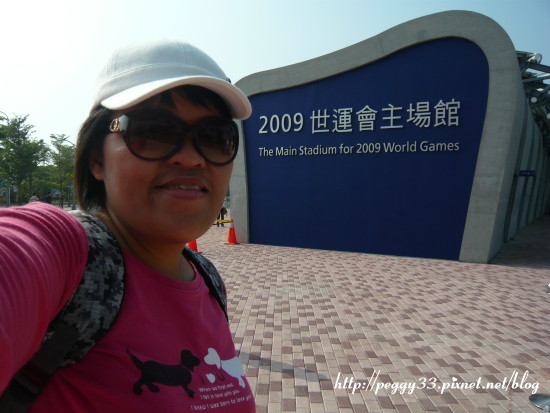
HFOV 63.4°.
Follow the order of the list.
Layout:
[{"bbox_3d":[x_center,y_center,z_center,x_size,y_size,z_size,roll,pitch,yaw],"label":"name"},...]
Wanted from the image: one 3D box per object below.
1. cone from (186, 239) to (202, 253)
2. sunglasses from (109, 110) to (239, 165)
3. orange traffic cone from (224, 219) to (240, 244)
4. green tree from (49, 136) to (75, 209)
[{"bbox_3d":[-1.990,0.754,10.864,0.420,0.720,0.420,1,2,-10],"label":"cone"},{"bbox_3d":[-0.128,-0.076,0.535,0.143,0.053,0.142,0,4,-32],"label":"sunglasses"},{"bbox_3d":[-1.220,0.708,12.837,0.420,0.720,0.420,1,2,-5],"label":"orange traffic cone"},{"bbox_3d":[-14.849,-2.383,31.048,2.200,5.300,2.200,0,2,-26],"label":"green tree"}]

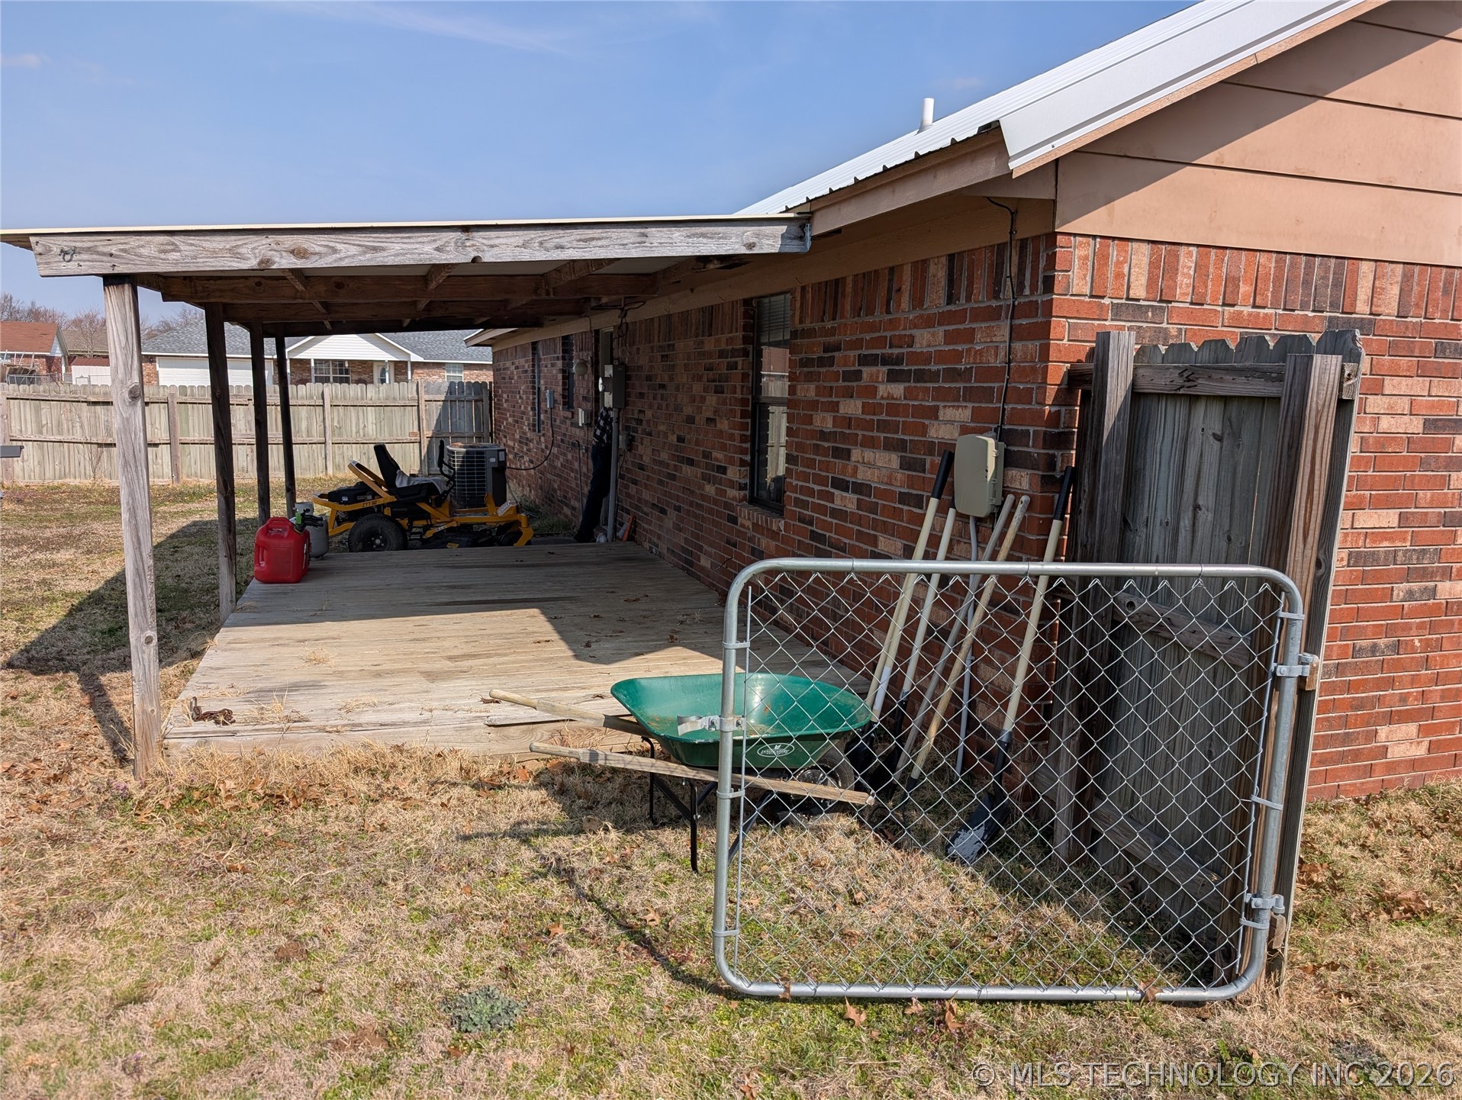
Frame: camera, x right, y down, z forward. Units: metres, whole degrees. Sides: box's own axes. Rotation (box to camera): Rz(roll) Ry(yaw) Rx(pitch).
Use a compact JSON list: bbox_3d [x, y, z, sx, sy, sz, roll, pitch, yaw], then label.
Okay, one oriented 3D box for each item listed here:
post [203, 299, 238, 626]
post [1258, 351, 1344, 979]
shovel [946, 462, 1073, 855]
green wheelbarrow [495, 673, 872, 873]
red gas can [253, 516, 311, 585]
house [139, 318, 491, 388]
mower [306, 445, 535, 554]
[{"bbox_3d":[-3.049,-0.421,6.097,0.090,2.054,0.090,-2,10,-19],"label":"post"},{"bbox_3d":[1.494,0.374,2.780,0.090,1.782,0.090,-2,10,-19],"label":"post"},{"bbox_3d":[1.008,0.409,3.560,0.150,1.440,0.150,7,7,-32],"label":"shovel"},{"bbox_3d":[-0.128,0.788,3.612,1.340,0.570,0.680,-2,10,-22],"label":"green wheelbarrow"},{"bbox_3d":[-3.162,0.001,7.172,0.345,0.435,0.235,0,9,-8],"label":"red gas can"},{"bbox_3d":[-18.293,-9.074,49.126,17.500,4.600,10.500,1,9,-3],"label":"house"},{"bbox_3d":[-3.023,-0.491,10.047,2.000,1.110,1.330,-2,10,-19],"label":"mower"}]

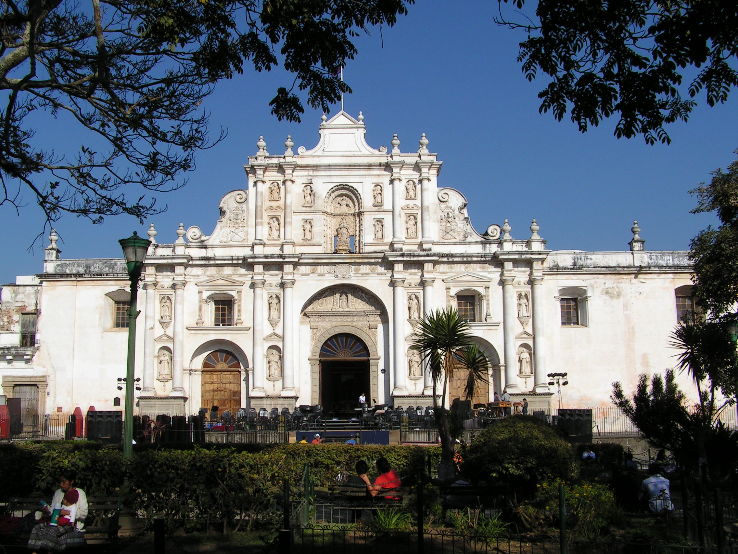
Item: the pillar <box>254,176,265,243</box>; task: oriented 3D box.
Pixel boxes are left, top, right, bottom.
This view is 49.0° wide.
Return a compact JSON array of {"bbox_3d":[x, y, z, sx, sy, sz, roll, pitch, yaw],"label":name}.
[{"bbox_3d":[-7.691,-4.684,57.677,0.781,4.732,0.800,-1,-10,2],"label":"pillar"}]

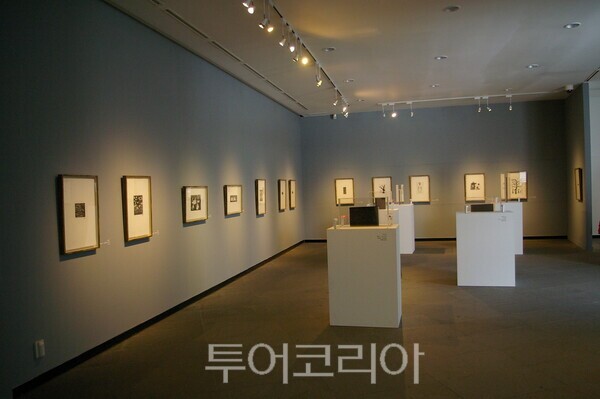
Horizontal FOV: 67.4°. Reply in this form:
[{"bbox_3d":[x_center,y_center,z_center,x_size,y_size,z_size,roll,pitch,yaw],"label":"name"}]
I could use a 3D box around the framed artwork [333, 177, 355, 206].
[{"bbox_3d":[1.173,-0.203,11.714,0.473,0.688,0.035,-2,2,10],"label":"framed artwork"}]

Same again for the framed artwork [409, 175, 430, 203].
[{"bbox_3d":[3.141,-0.272,11.733,0.504,0.701,0.050,-2,2,10],"label":"framed artwork"}]

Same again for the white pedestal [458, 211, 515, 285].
[{"bbox_3d":[2.678,0.698,6.553,0.750,1.028,0.502,-2,2,18],"label":"white pedestal"}]

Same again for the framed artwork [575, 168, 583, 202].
[{"bbox_3d":[6.058,-0.295,9.748,0.050,0.702,0.438,-1,2,22],"label":"framed artwork"}]

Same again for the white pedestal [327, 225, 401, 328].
[{"bbox_3d":[0.739,0.837,5.054,0.732,1.030,0.536,-2,2,14],"label":"white pedestal"}]

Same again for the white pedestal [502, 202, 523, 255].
[{"bbox_3d":[4.215,0.569,9.149,0.510,1.020,0.502,-2,2,16],"label":"white pedestal"}]

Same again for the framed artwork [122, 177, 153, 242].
[{"bbox_3d":[-1.751,0.092,4.875,0.035,0.679,0.454,-2,2,15],"label":"framed artwork"}]

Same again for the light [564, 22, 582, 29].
[{"bbox_3d":[3.386,-2.184,5.583,0.207,0.045,0.207,-2,2,15],"label":"light"}]

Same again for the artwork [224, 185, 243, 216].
[{"bbox_3d":[-1.087,0.006,7.422,0.035,0.469,0.637,-2,2,15],"label":"artwork"}]

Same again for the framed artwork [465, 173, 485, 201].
[{"bbox_3d":[4.473,-0.297,11.491,0.491,0.713,0.050,-2,2,10],"label":"framed artwork"}]

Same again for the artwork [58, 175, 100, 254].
[{"bbox_3d":[-1.974,0.122,4.040,0.050,0.680,0.450,-2,2,14],"label":"artwork"}]

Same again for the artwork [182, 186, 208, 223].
[{"bbox_3d":[-1.427,0.061,6.178,0.050,0.471,0.642,-2,2,14],"label":"artwork"}]

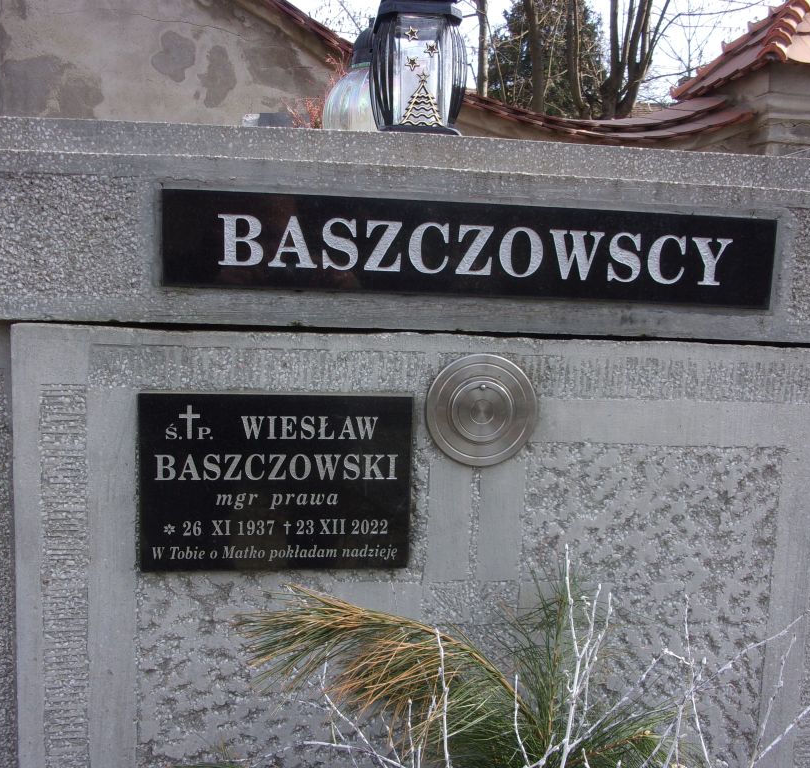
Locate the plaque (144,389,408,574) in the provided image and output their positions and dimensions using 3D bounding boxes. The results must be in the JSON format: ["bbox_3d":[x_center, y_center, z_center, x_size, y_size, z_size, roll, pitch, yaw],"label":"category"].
[{"bbox_3d":[-0.144,0.111,0.940,0.300,0.200,0.020,1,7,-7],"label":"plaque"}]

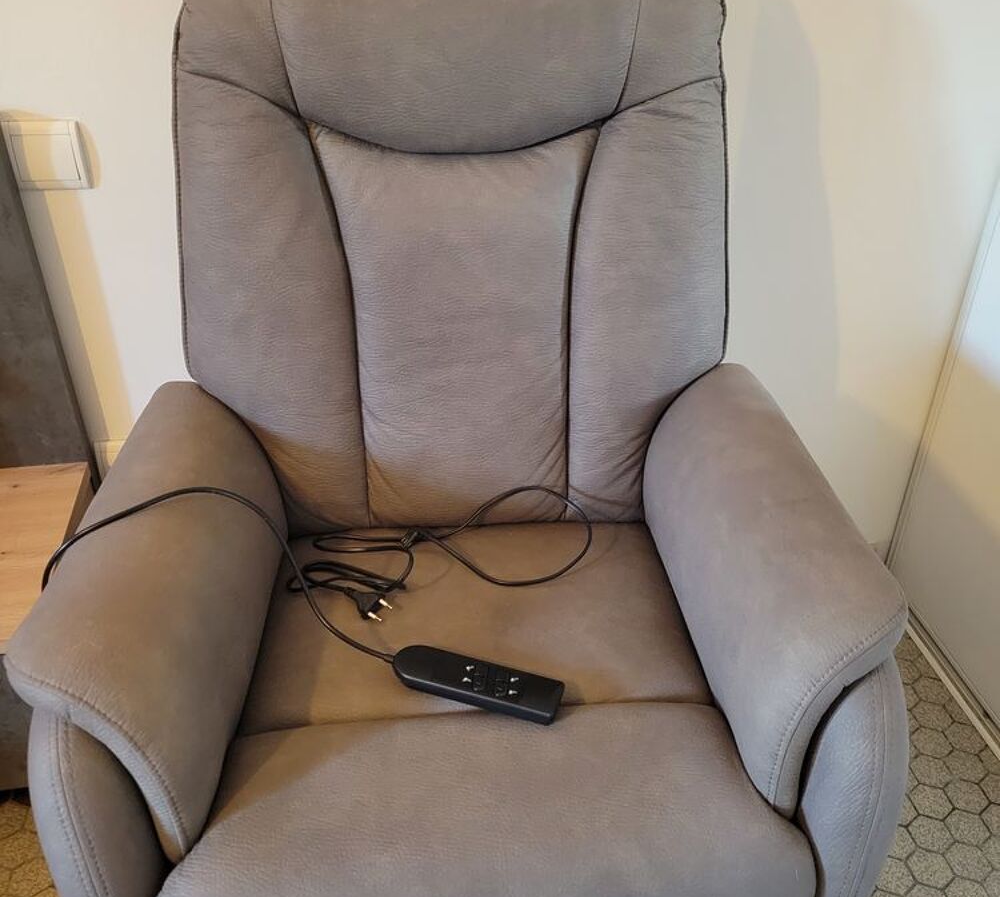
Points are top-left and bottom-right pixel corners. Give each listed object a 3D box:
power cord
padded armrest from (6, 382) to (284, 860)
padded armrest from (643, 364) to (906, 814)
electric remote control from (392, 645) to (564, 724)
[{"bbox_3d":[-0.156,0.097,1.021,0.510,0.170,0.250,-3,33,-3],"label":"power cord"},{"bbox_3d":[-0.316,0.135,1.026,0.165,0.225,0.490,-3,30,-3],"label":"padded armrest"},{"bbox_3d":[0.241,0.104,1.060,0.165,0.225,0.490,-3,30,-3],"label":"padded armrest"},{"bbox_3d":[-0.022,0.222,0.933,0.159,0.024,0.042,11,35,17],"label":"electric remote control"}]

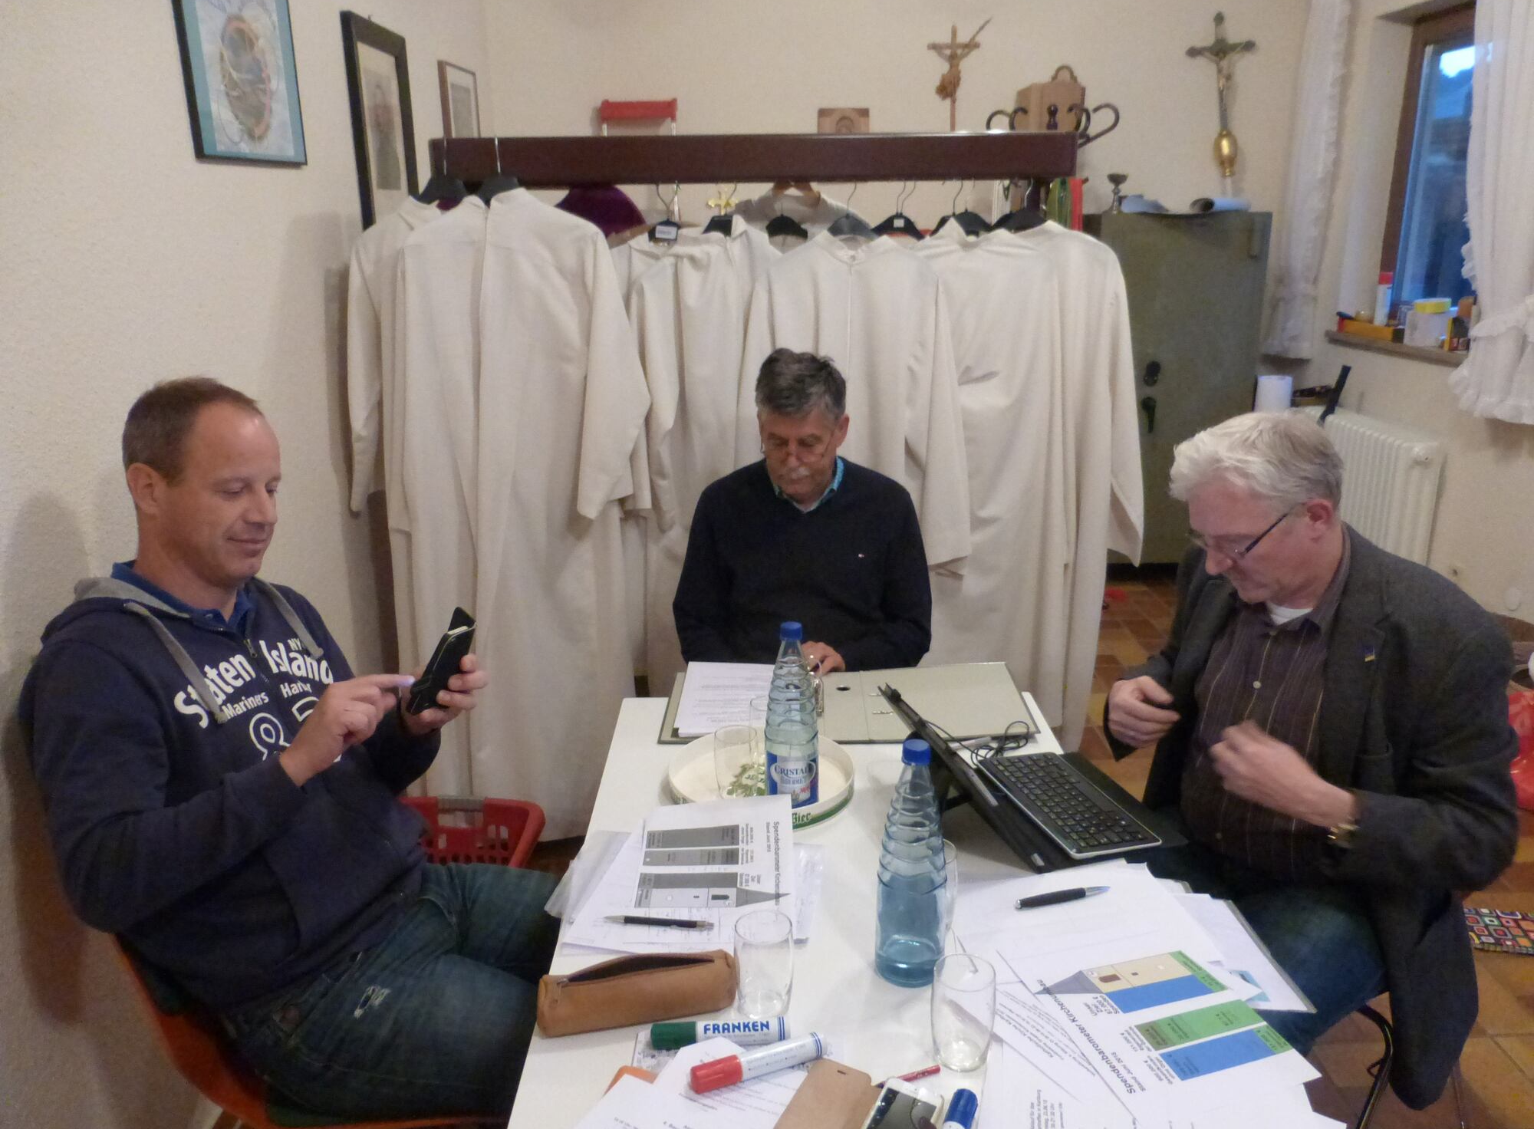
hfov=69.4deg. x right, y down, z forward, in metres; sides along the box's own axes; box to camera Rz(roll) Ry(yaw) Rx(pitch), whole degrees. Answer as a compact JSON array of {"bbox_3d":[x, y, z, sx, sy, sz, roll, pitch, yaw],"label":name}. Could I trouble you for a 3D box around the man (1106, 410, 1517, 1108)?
[{"bbox_3d":[0.624,0.479,1.539,0.690,1.330,0.560,-11,20,-30],"label":"man"}]

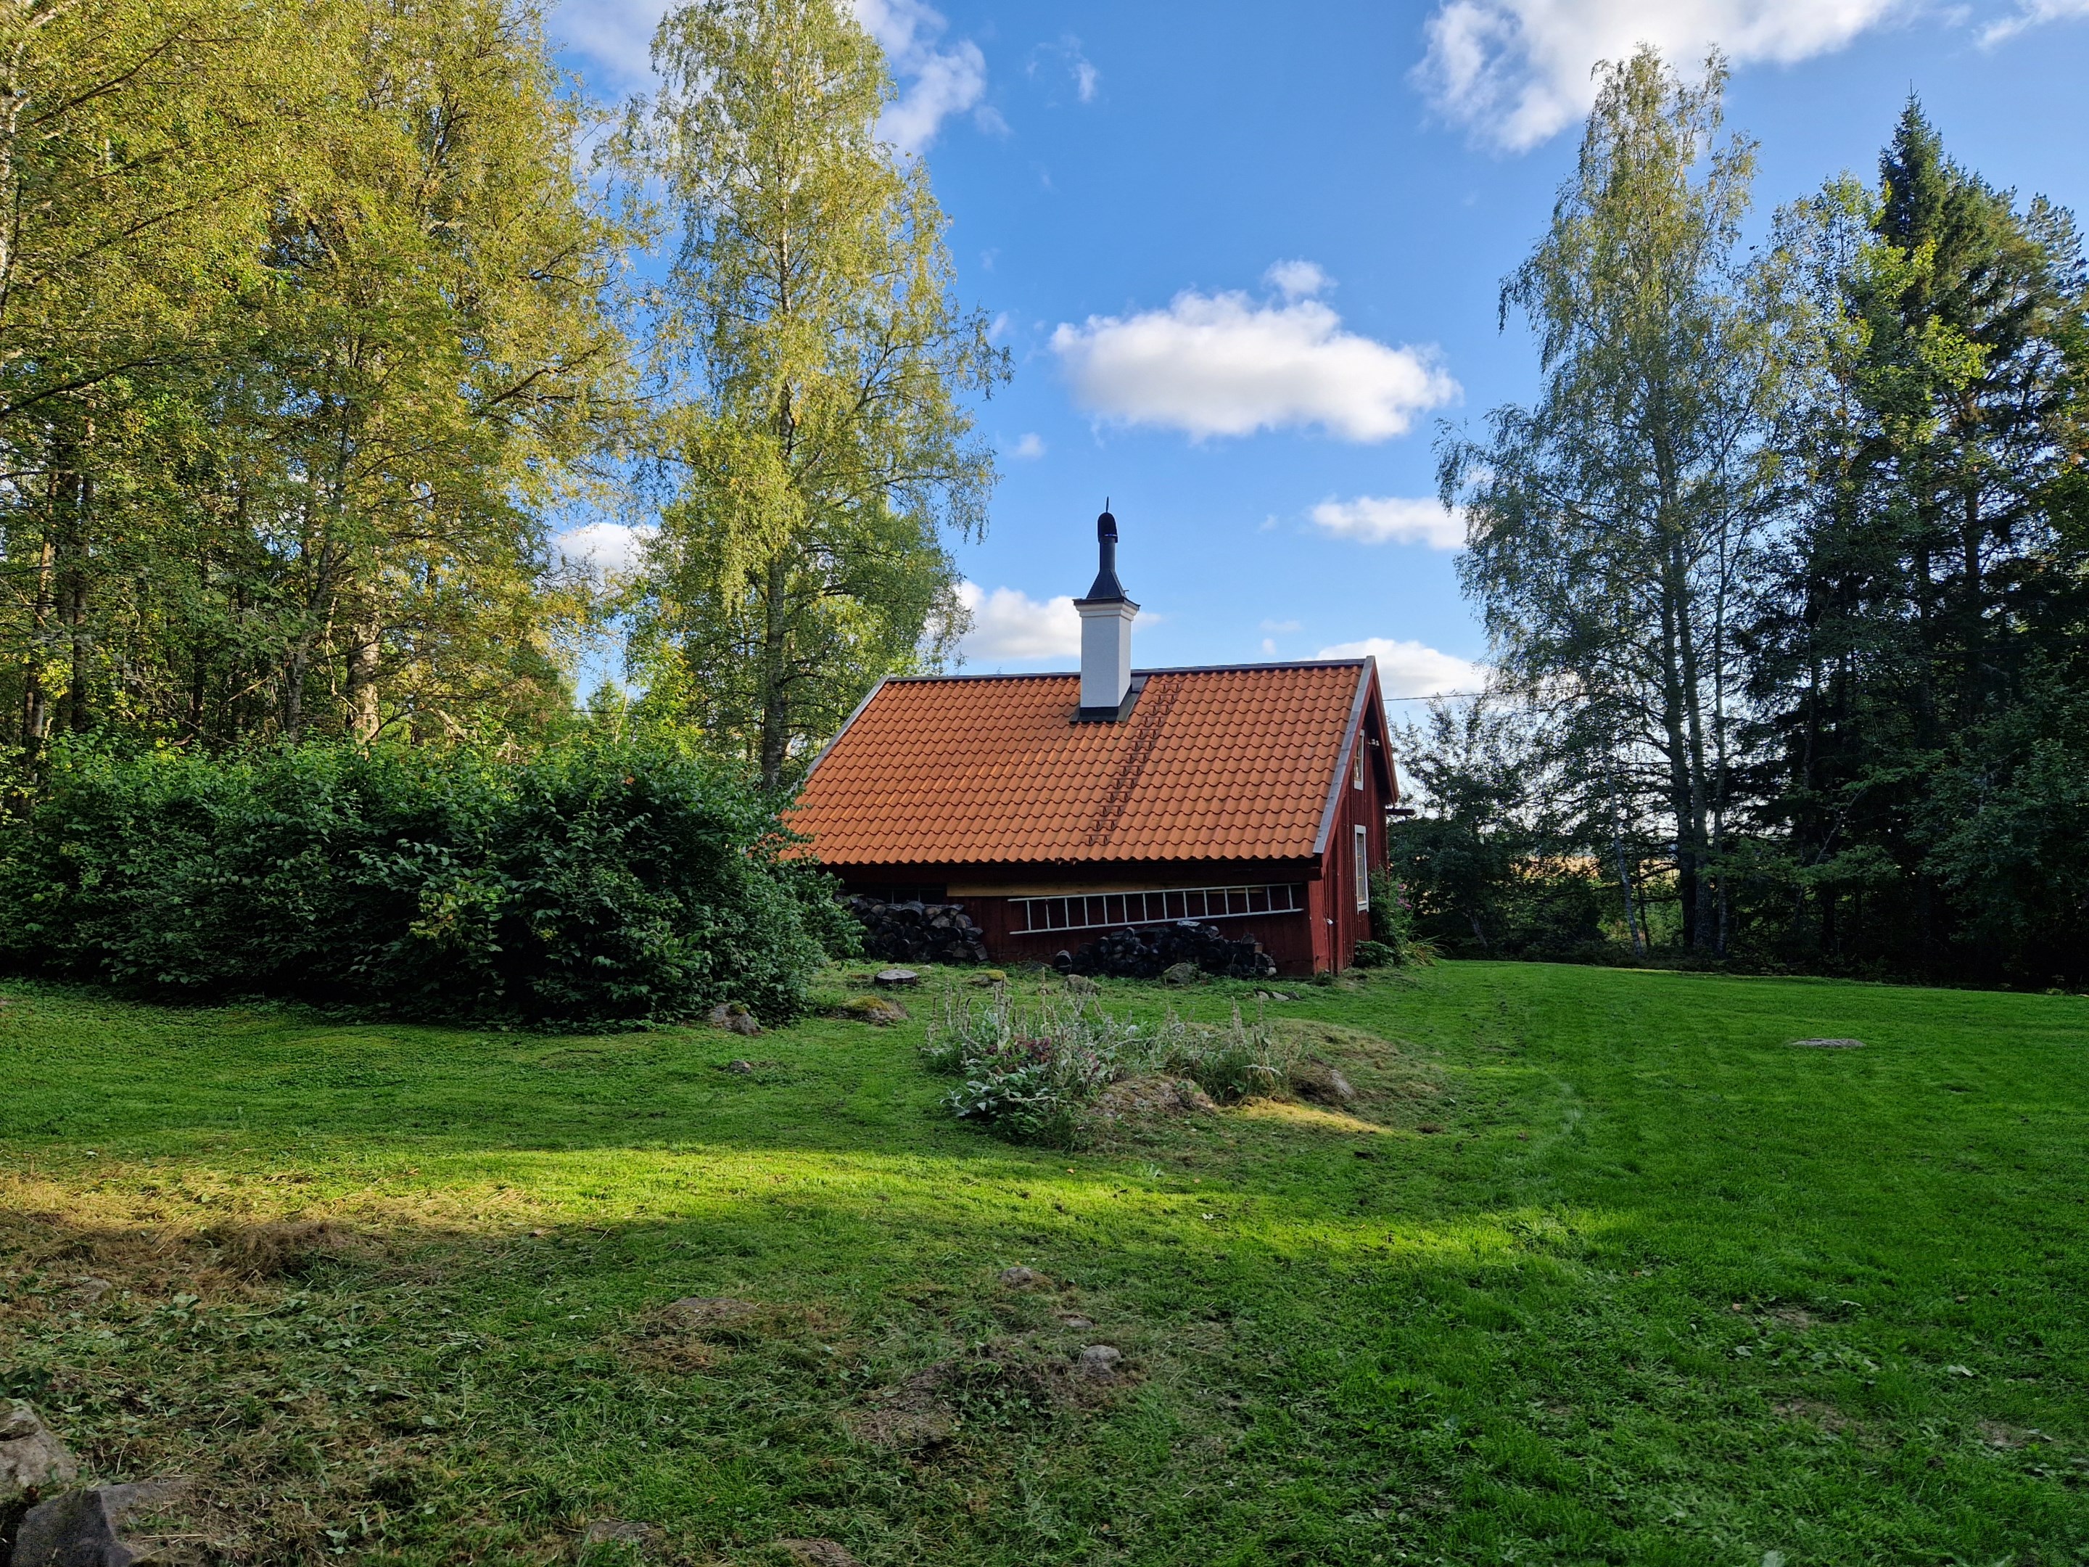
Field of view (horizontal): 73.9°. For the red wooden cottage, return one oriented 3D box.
[{"bbox_3d":[0.938,-0.896,22.857,8.600,7.200,7.700,-1,-3,21],"label":"red wooden cottage"}]

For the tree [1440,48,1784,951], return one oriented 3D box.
[{"bbox_3d":[10.493,-5.399,25.642,6.400,16.900,6.200,0,-3,0],"label":"tree"}]

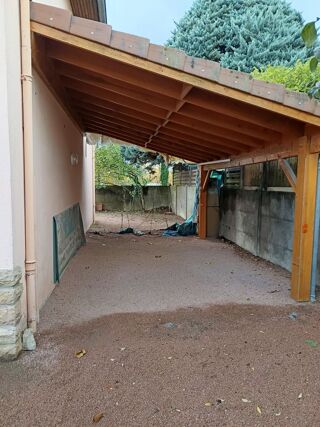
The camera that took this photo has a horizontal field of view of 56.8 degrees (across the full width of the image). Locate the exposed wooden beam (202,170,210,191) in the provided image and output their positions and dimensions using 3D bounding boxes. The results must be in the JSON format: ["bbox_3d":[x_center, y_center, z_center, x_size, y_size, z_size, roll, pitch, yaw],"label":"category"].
[{"bbox_3d":[1.215,-0.841,7.707,0.080,0.100,0.640,0,-39,-8],"label":"exposed wooden beam"}]

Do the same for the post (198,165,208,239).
[{"bbox_3d":[1.196,-0.293,8.058,0.150,2.000,0.150,0,6,-8],"label":"post"}]

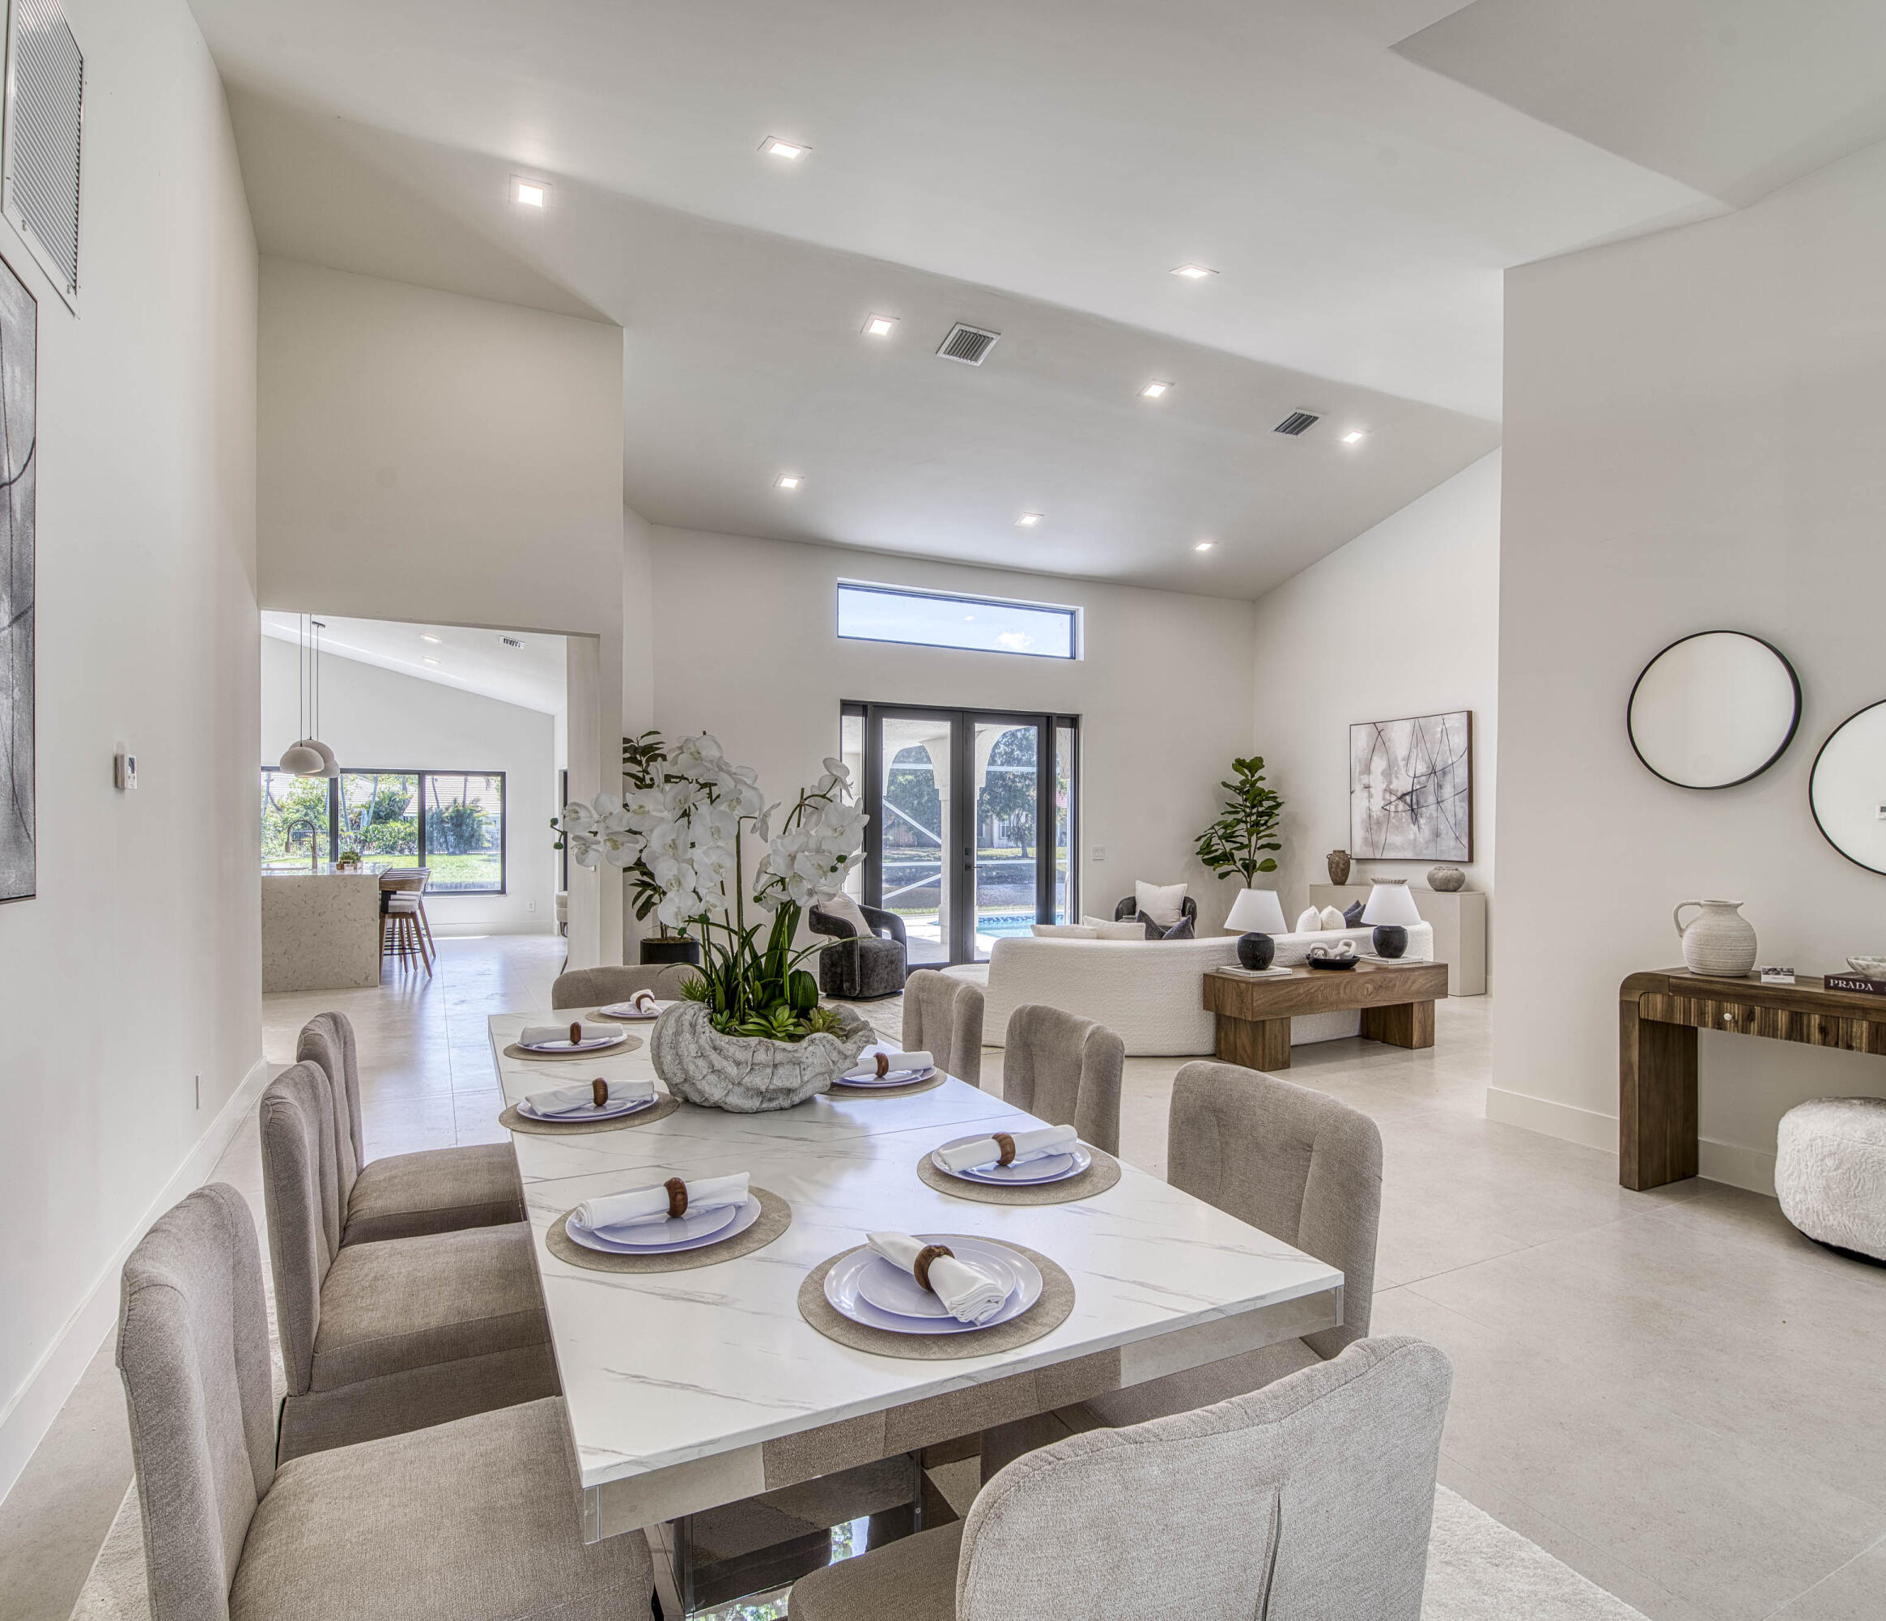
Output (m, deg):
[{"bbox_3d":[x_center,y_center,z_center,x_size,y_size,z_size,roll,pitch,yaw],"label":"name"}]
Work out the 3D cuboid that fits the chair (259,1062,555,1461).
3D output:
[{"bbox_3d":[-1.015,0.964,2.032,0.570,0.895,0.480,0,-1,-26],"label":"chair"}]

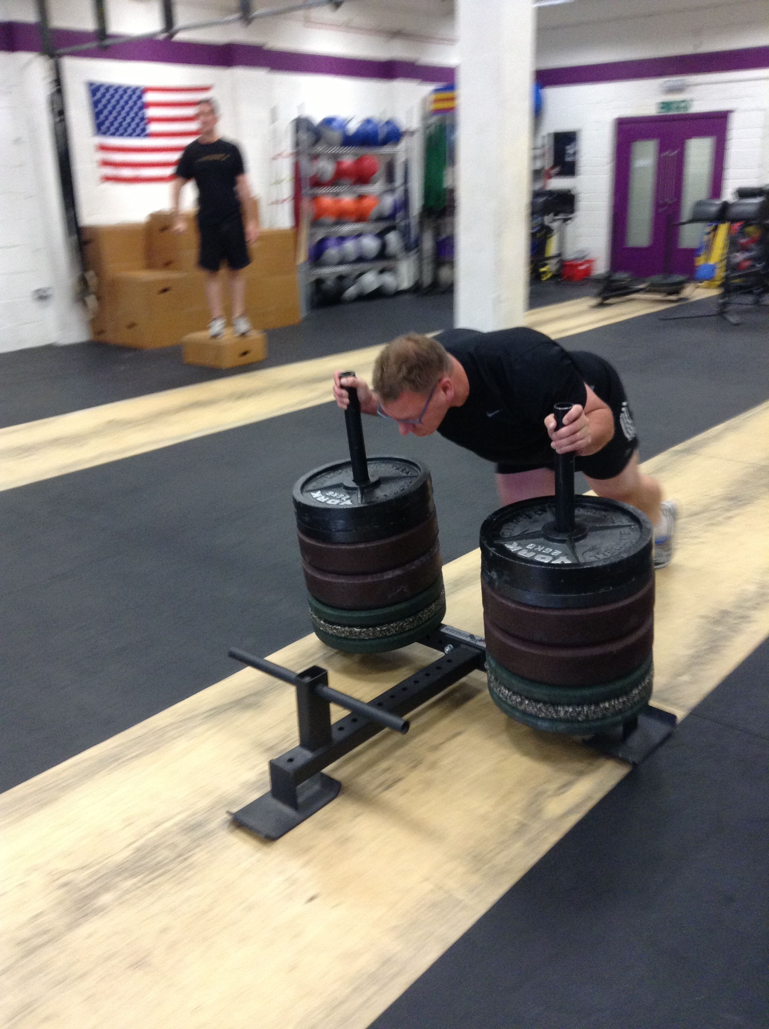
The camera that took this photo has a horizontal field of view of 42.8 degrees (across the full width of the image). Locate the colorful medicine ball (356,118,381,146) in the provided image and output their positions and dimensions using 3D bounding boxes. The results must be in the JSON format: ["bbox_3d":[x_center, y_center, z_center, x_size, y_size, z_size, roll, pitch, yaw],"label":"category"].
[{"bbox_3d":[-0.195,-4.632,11.893,0.290,0.290,0.290,-2,19,1],"label":"colorful medicine ball"}]

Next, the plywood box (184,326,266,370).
[{"bbox_3d":[-1.341,-1.407,8.286,0.510,0.205,0.510,12,24,35],"label":"plywood box"}]

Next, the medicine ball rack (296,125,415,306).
[{"bbox_3d":[-0.431,-3.466,11.416,0.440,1.940,1.540,17,27,42],"label":"medicine ball rack"}]

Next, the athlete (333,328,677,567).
[{"bbox_3d":[0.529,-0.137,3.202,0.950,1.060,1.600,14,25,39],"label":"athlete"}]

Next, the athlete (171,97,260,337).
[{"bbox_3d":[-1.371,-2.420,8.121,0.680,1.828,0.360,-5,20,-9],"label":"athlete"}]

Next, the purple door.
[{"bbox_3d":[3.716,-4.124,12.816,1.590,2.050,0.100,17,27,42],"label":"purple door"}]

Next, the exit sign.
[{"bbox_3d":[3.627,-5.161,12.409,0.390,0.130,0.040,17,27,42],"label":"exit sign"}]

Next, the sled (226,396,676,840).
[{"bbox_3d":[0.019,0.169,2.641,1.200,0.960,1.145,15,25,38],"label":"sled"}]

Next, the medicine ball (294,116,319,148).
[{"bbox_3d":[-0.880,-4.326,11.107,0.290,0.290,0.290,-2,19,1],"label":"medicine ball"}]

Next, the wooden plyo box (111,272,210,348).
[{"bbox_3d":[-2.130,-1.927,9.194,0.490,0.610,0.630,17,27,42],"label":"wooden plyo box"}]

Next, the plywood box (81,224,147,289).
[{"bbox_3d":[-2.538,-2.493,9.397,0.510,0.540,0.620,17,27,42],"label":"plywood box"}]

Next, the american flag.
[{"bbox_3d":[-2.277,-3.879,9.942,0.030,0.920,1.530,14,25,39],"label":"american flag"}]

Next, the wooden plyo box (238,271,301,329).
[{"bbox_3d":[-1.303,-2.200,10.093,0.600,0.500,0.640,14,25,39],"label":"wooden plyo box"}]

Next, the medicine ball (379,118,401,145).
[{"bbox_3d":[0.030,-4.475,11.521,0.336,0.336,0.336,-1,20,0],"label":"medicine ball"}]

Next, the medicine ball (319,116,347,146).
[{"bbox_3d":[-0.577,-4.262,10.936,0.336,0.336,0.336,-1,20,0],"label":"medicine ball"}]

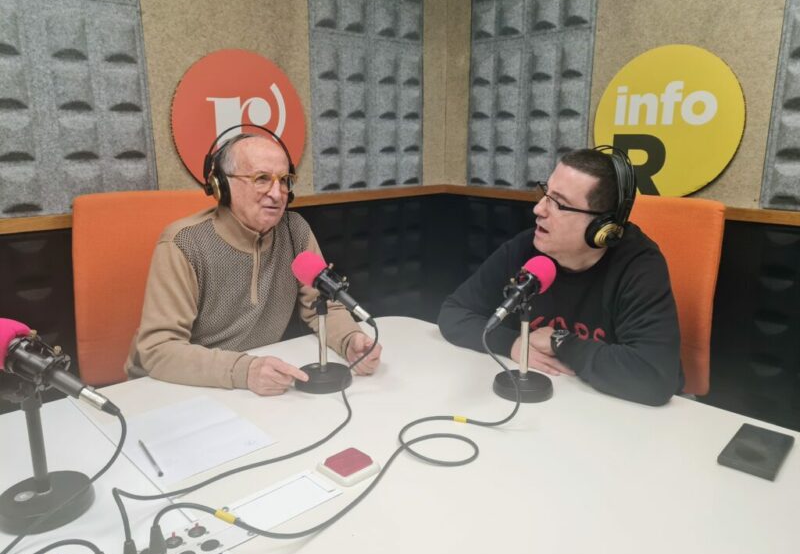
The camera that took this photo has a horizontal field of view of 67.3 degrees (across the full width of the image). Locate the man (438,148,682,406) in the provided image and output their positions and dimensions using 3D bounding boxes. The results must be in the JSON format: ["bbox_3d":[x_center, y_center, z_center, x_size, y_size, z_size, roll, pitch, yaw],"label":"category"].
[{"bbox_3d":[0.411,0.304,1.584,0.640,1.252,0.680,12,18,42],"label":"man"}]

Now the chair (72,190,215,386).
[{"bbox_3d":[-0.569,0.350,1.661,0.540,1.137,0.620,-7,15,-26],"label":"chair"}]

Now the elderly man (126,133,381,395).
[{"bbox_3d":[-0.364,0.285,1.595,0.600,1.290,0.740,-10,16,-37],"label":"elderly man"}]

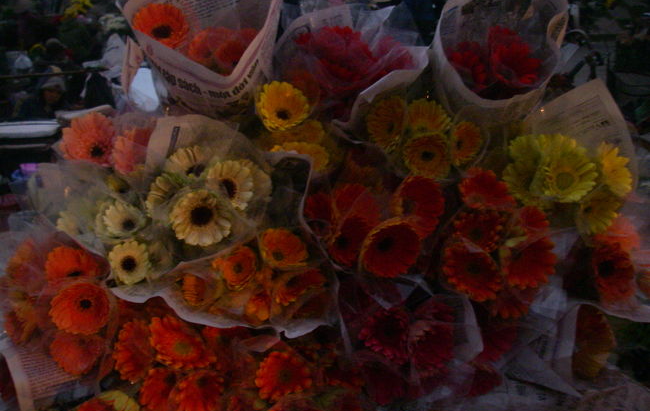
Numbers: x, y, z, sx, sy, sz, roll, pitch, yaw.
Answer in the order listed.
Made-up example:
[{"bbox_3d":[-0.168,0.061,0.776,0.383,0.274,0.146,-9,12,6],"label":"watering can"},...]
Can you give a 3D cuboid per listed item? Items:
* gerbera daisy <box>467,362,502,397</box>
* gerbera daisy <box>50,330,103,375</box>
[{"bbox_3d":[0.228,0.251,1.028,0.066,0.066,0.032,-1,-19,-3],"label":"gerbera daisy"},{"bbox_3d":[-0.396,0.233,1.140,0.089,0.089,0.036,5,25,7],"label":"gerbera daisy"}]

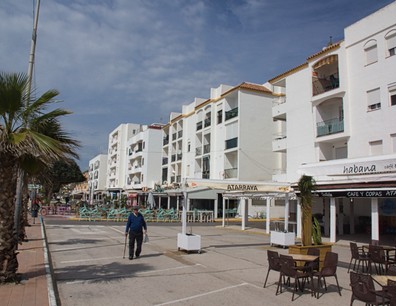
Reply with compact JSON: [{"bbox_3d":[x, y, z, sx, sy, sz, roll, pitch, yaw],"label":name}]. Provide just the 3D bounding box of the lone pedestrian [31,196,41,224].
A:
[{"bbox_3d":[-9.989,3.555,21.289,0.530,1.690,0.400,5,-9,-24],"label":"lone pedestrian"}]

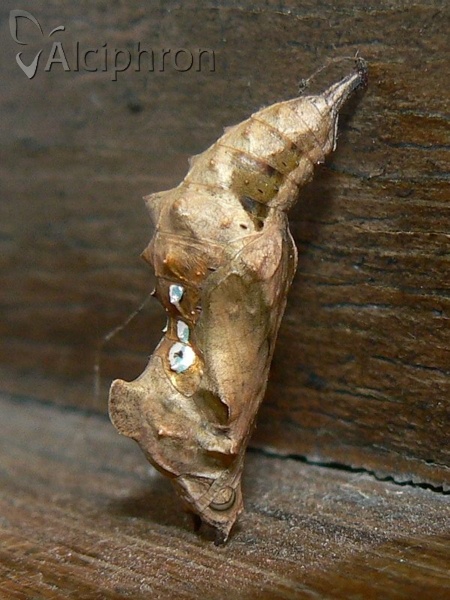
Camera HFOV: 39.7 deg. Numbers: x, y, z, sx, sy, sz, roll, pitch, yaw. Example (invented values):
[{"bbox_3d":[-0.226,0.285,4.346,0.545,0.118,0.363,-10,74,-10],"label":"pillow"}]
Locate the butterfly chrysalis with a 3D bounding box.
[{"bbox_3d":[-0.001,-0.001,0.028,0.007,0.022,0.006,19,-6,-22],"label":"butterfly chrysalis"}]

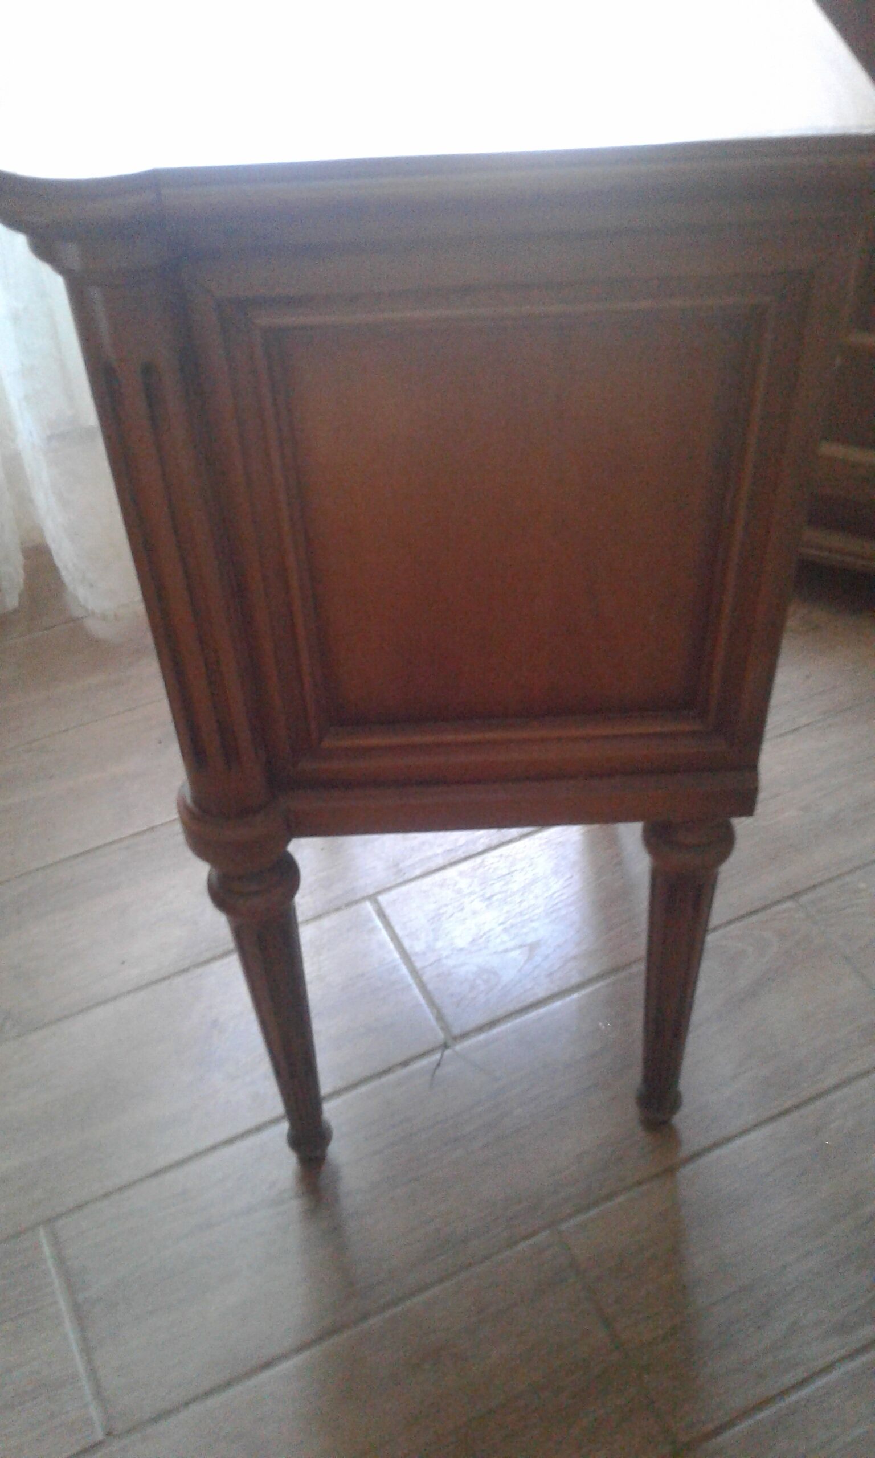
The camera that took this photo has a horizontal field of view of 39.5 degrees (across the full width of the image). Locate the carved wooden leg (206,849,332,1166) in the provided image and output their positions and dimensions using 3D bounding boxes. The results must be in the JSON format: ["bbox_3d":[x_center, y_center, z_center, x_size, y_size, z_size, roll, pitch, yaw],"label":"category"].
[{"bbox_3d":[-0.091,0.173,0.722,0.050,0.298,0.050,-2,41,1],"label":"carved wooden leg"}]

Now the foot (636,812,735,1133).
[{"bbox_3d":[0.141,0.149,0.727,0.050,0.307,0.050,-2,41,1],"label":"foot"}]

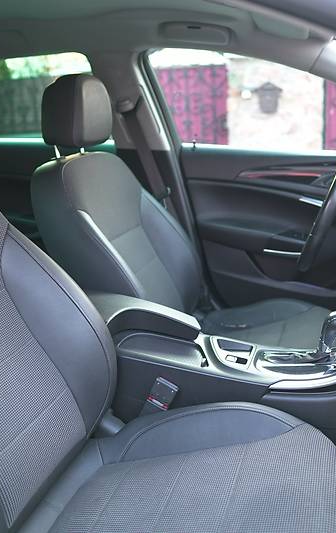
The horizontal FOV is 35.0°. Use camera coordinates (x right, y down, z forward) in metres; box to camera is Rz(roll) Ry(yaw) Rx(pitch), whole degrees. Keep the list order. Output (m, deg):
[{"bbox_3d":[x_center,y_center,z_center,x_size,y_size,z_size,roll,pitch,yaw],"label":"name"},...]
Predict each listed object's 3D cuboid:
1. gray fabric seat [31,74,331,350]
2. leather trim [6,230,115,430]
[{"bbox_3d":[0.087,-0.079,1.538,0.857,0.951,0.533,2,15,18],"label":"gray fabric seat"},{"bbox_3d":[-0.218,0.118,1.074,0.115,0.439,0.136,-22,6,22],"label":"leather trim"}]

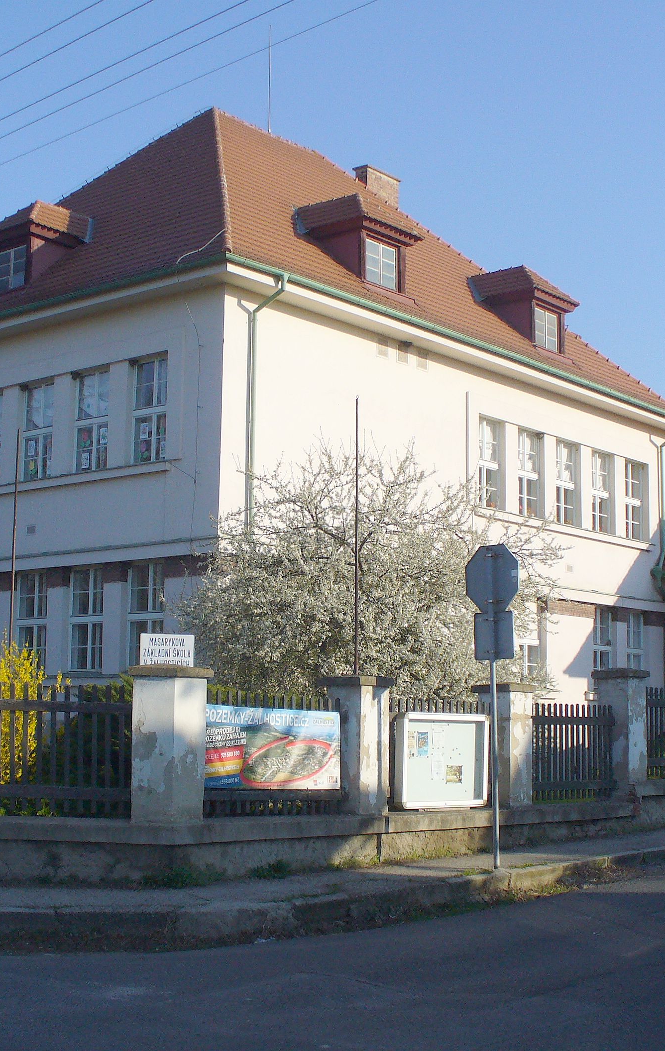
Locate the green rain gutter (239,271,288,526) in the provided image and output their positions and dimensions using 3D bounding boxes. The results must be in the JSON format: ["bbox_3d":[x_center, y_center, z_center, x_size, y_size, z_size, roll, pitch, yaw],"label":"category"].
[{"bbox_3d":[-1.125,0.001,25.832,0.800,8.869,0.180,-6,-10,40],"label":"green rain gutter"}]

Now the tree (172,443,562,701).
[{"bbox_3d":[0.530,1.338,21.905,5.324,5.082,5.553,1,-8,0],"label":"tree"}]

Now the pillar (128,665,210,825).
[{"bbox_3d":[-1.487,1.973,13.554,0.650,1.385,0.580,4,-8,-21],"label":"pillar"}]

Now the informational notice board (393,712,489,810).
[{"bbox_3d":[1.272,2.710,17.212,0.140,1.070,1.616,-6,-10,41],"label":"informational notice board"}]

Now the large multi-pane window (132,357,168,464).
[{"bbox_3d":[-3.264,-2.119,27.185,1.012,1.897,0.150,-6,-10,40],"label":"large multi-pane window"}]

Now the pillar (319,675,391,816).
[{"bbox_3d":[0.270,2.269,15.510,0.540,1.400,0.540,-6,-10,40],"label":"pillar"}]

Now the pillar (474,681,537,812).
[{"bbox_3d":[2.019,2.558,17.546,0.540,1.409,0.540,-6,-10,40],"label":"pillar"}]

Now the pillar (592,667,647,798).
[{"bbox_3d":[3.739,2.646,19.420,0.540,1.545,0.540,-6,-10,40],"label":"pillar"}]

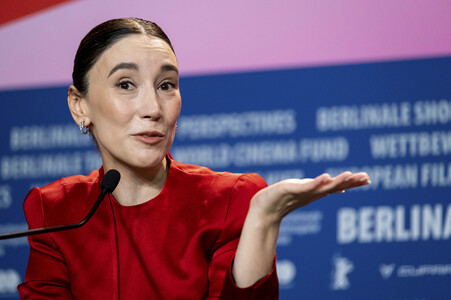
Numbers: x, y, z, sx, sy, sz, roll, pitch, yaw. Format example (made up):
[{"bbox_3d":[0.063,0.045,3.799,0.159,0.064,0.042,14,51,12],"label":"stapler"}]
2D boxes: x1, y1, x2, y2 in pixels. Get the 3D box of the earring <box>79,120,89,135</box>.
[{"bbox_3d":[-0.205,-0.032,3.380,0.005,0.019,0.016,-3,-7,30],"label":"earring"}]

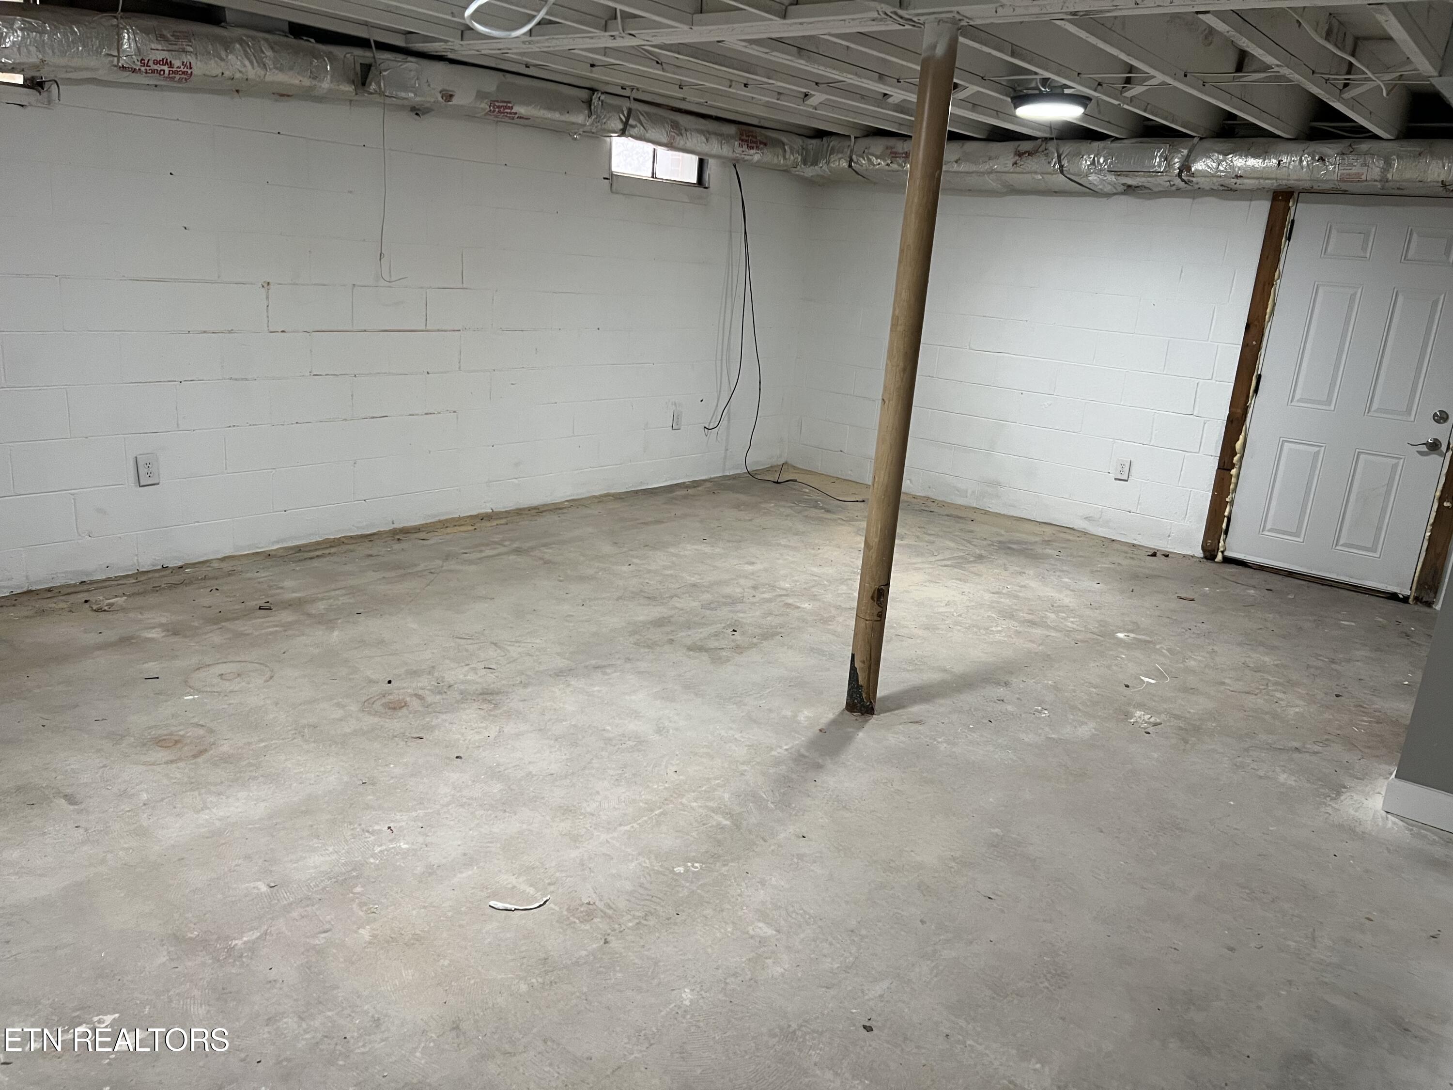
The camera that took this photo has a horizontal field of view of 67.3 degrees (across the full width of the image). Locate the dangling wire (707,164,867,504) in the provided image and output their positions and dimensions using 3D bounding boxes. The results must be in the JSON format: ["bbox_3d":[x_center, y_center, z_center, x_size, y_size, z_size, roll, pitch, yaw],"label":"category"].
[{"bbox_3d":[0.453,-1.319,6.853,0.980,1.990,0.700,16,19,37],"label":"dangling wire"}]

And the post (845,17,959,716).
[{"bbox_3d":[0.540,-0.472,3.421,0.100,2.150,0.100,16,19,37],"label":"post"}]

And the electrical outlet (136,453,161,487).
[{"bbox_3d":[-2.366,-0.306,4.468,0.014,0.127,0.081,16,19,37],"label":"electrical outlet"}]

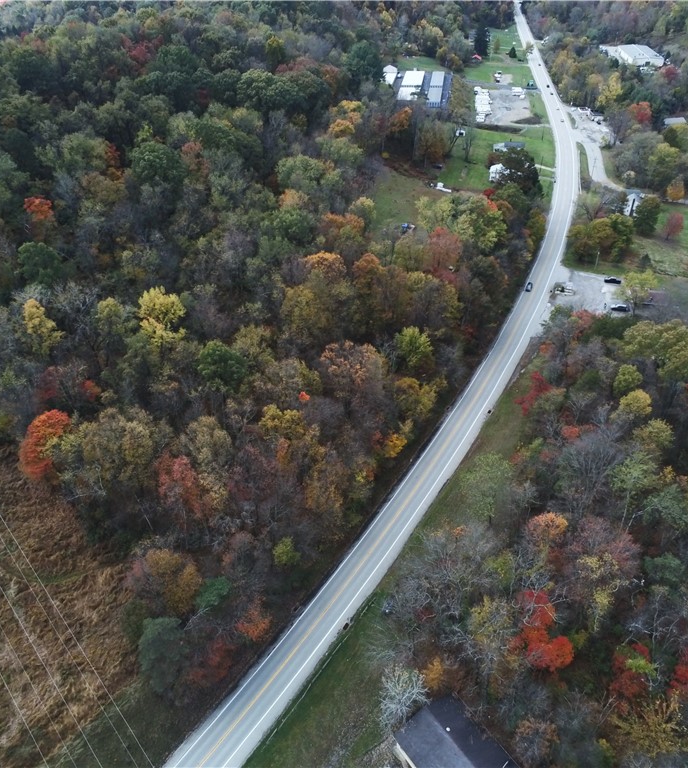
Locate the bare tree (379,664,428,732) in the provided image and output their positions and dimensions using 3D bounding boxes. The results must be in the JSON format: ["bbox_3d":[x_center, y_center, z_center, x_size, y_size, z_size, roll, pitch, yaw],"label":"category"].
[{"bbox_3d":[10.313,54.500,118.503,8.630,11.000,8.630,-1,36,0],"label":"bare tree"}]

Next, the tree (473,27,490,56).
[{"bbox_3d":[95.800,-238.620,474.030,11.000,21.000,11.000,-1,37,0],"label":"tree"}]

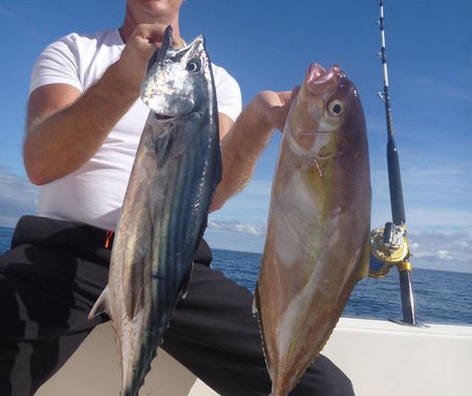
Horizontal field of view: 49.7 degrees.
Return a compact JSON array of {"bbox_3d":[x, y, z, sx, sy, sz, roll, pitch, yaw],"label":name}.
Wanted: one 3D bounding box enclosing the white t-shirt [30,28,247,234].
[{"bbox_3d":[-0.239,-0.162,1.224,0.510,0.530,0.280,7,-2,-16],"label":"white t-shirt"}]

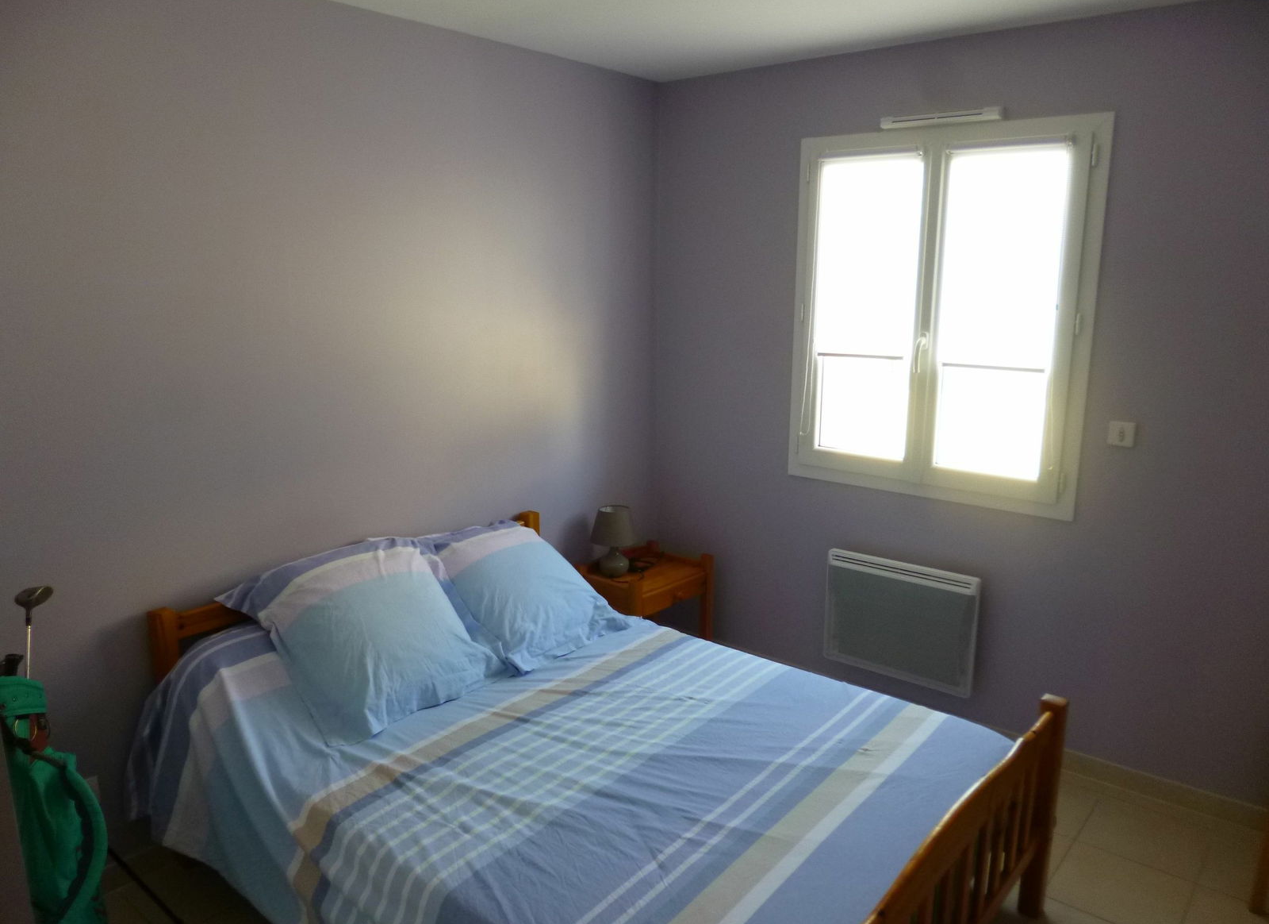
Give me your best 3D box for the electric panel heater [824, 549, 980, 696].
[{"bbox_3d":[1.029,0.601,3.409,0.576,0.467,0.090,10,16,37],"label":"electric panel heater"}]

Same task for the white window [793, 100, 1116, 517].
[{"bbox_3d":[1.059,-0.515,3.182,1.075,1.310,0.070,10,16,37],"label":"white window"}]

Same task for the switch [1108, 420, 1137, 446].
[{"bbox_3d":[1.579,-0.088,2.853,0.080,0.082,0.013,10,16,37],"label":"switch"}]

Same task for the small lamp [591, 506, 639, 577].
[{"bbox_3d":[-0.085,0.334,3.649,0.182,0.290,0.182,0,13,0],"label":"small lamp"}]

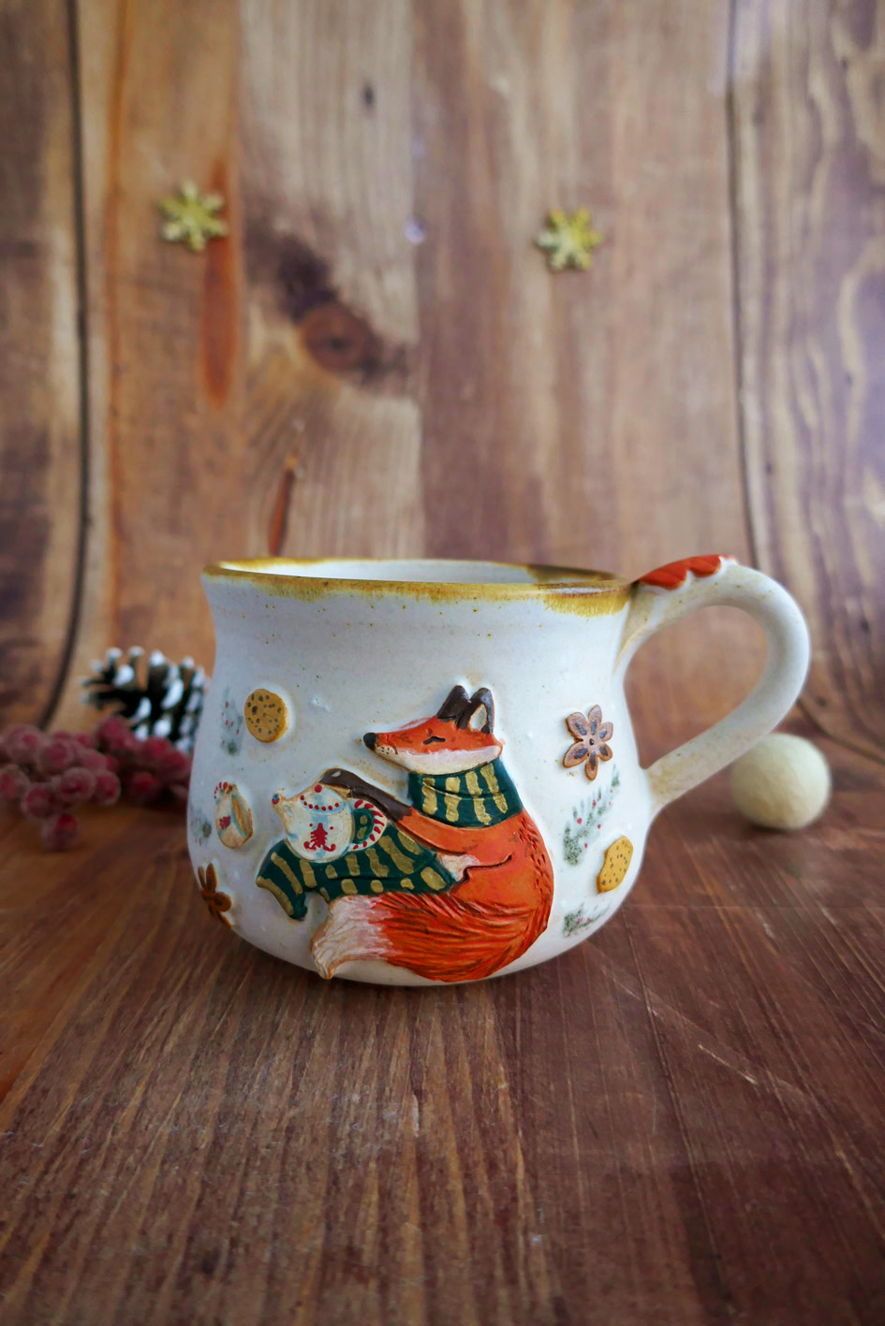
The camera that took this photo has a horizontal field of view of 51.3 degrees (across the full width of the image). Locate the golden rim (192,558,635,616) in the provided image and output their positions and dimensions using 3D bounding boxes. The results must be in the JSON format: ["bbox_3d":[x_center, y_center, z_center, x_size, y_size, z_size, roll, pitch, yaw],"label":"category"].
[{"bbox_3d":[-0.005,-0.017,0.204,0.092,0.007,0.092,1,9,0],"label":"golden rim"}]

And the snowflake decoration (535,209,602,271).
[{"bbox_3d":[0.064,-0.214,0.465,0.033,0.032,0.005,-1,1,0],"label":"snowflake decoration"}]

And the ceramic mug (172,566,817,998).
[{"bbox_3d":[0.011,0.018,0.206,0.137,0.084,0.106,2,9,8],"label":"ceramic mug"}]

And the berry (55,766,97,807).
[{"bbox_3d":[-0.103,0.035,0.260,0.011,0.011,0.011,1,9,0],"label":"berry"}]

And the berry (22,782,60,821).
[{"bbox_3d":[-0.115,0.040,0.264,0.011,0.011,0.011,1,9,0],"label":"berry"}]

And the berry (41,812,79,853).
[{"bbox_3d":[-0.106,0.047,0.255,0.010,0.010,0.010,1,9,0],"label":"berry"}]

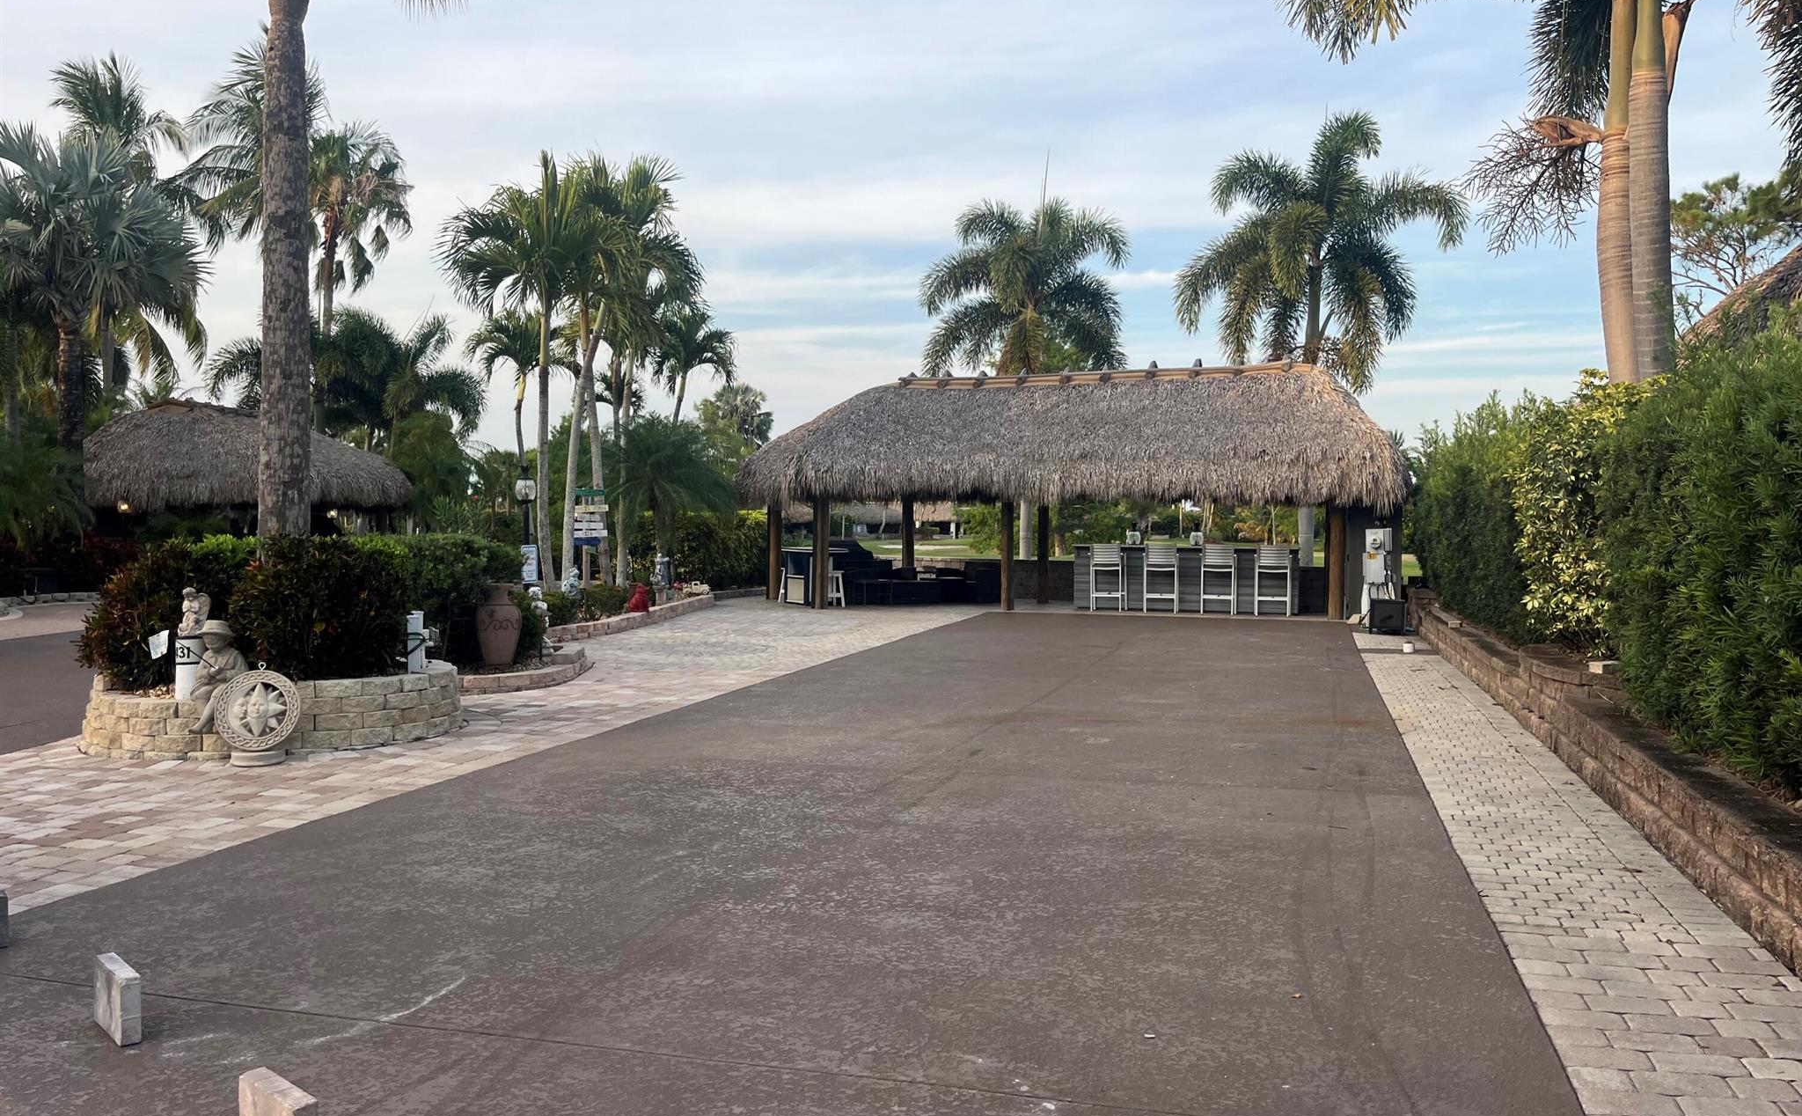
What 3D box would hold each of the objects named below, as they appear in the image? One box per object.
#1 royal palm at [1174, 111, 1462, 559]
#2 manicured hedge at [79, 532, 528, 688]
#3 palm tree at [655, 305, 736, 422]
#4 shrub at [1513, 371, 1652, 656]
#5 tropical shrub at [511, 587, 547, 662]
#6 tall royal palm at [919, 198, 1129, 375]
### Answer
[{"bbox_3d":[8.019,-3.902,25.896,5.300,9.370,5.300,1,2,19],"label":"royal palm"},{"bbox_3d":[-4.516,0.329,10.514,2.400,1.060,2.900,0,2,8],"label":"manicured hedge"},{"bbox_3d":[-6.220,-3.550,39.912,2.800,7.830,2.800,0,2,16],"label":"palm tree"},{"bbox_3d":[5.644,-0.373,11.194,1.200,2.340,1.300,0,2,16],"label":"shrub"},{"bbox_3d":[-3.604,0.621,13.024,0.500,0.690,0.500,0,2,16],"label":"tropical shrub"},{"bbox_3d":[2.730,-3.654,29.905,4.500,8.630,4.500,1,2,19],"label":"tall royal palm"}]

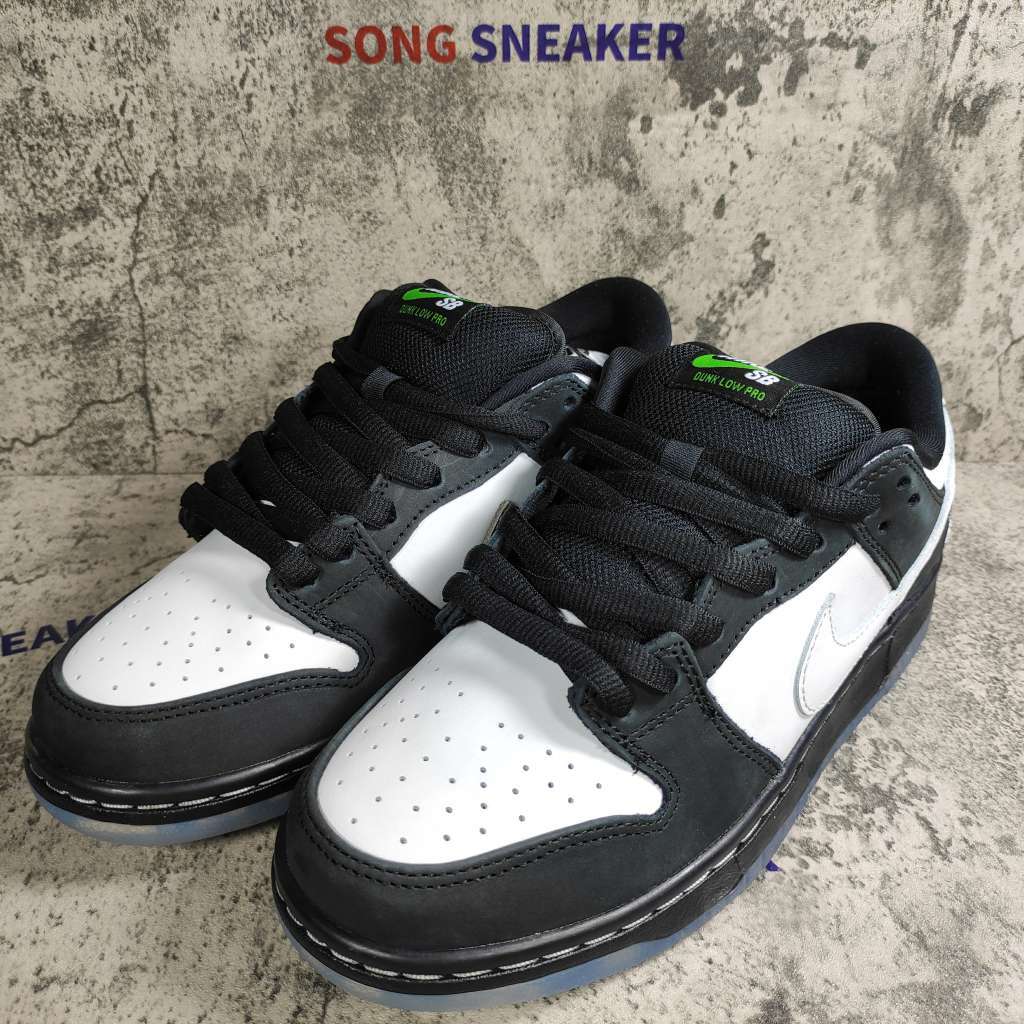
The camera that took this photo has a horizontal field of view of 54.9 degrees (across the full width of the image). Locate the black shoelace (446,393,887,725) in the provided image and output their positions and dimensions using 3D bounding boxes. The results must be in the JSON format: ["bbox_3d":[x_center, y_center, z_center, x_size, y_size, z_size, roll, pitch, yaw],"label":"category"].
[{"bbox_3d":[0.037,0.009,0.286,0.093,0.042,0.100,27,51,38],"label":"black shoelace"}]

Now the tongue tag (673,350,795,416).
[{"bbox_3d":[0.066,-0.040,0.296,0.039,0.008,0.023,27,81,38],"label":"tongue tag"}]

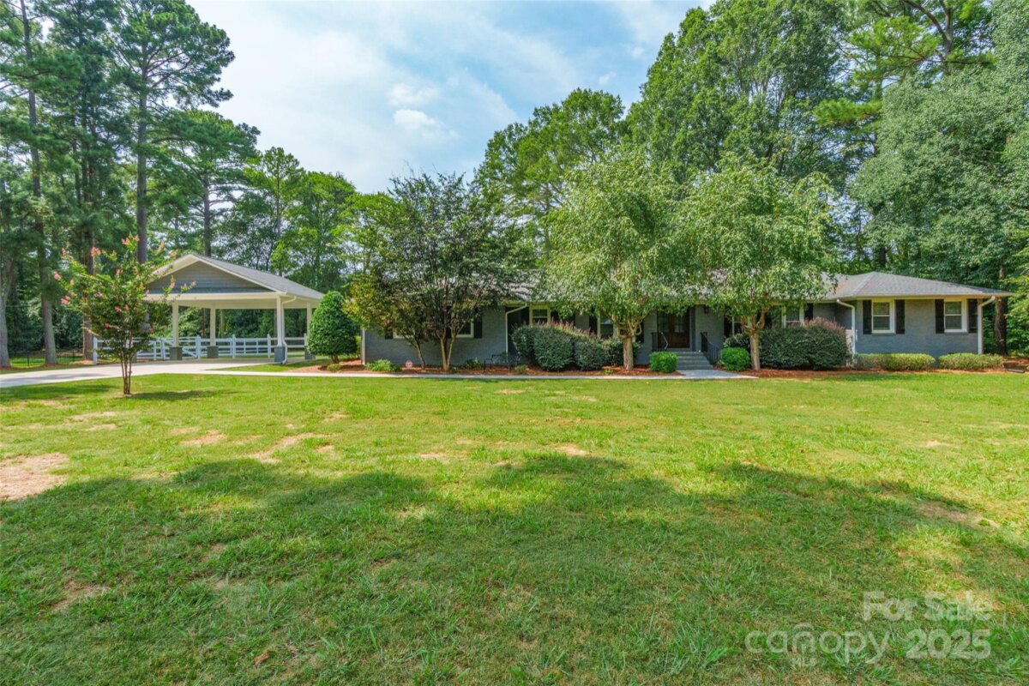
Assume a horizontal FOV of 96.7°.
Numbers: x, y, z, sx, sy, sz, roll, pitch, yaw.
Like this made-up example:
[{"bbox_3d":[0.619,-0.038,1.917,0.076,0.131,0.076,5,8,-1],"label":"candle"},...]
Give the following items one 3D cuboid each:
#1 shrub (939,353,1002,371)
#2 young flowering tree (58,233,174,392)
[{"bbox_3d":[18.600,0.730,18.500,2.450,0.660,1.000,0,0,4],"label":"shrub"},{"bbox_3d":[-10.384,-0.743,12.000,2.500,4.100,2.450,0,0,0],"label":"young flowering tree"}]

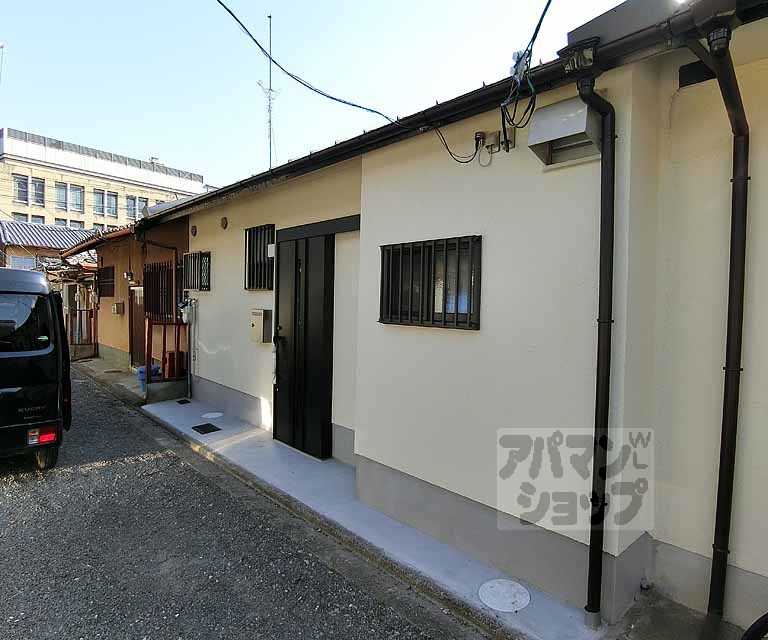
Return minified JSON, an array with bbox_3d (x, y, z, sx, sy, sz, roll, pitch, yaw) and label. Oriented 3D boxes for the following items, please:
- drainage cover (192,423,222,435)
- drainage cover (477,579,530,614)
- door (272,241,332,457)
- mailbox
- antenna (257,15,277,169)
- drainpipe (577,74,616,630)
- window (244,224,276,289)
[{"bbox_3d":[-2.070,1.274,5.129,0.215,0.020,0.335,-1,3,-45],"label":"drainage cover"},{"bbox_3d":[0.629,1.435,2.291,0.265,0.020,0.265,1,2,0],"label":"drainage cover"},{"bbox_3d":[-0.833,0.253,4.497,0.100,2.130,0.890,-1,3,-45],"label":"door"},{"bbox_3d":[-1.435,0.063,5.128,0.120,0.375,0.300,-1,3,-45],"label":"mailbox"},{"bbox_3d":[-2.679,-5.291,10.300,0.450,3.750,0.900,2,2,14],"label":"antenna"},{"bbox_3d":[0.878,0.232,1.876,0.068,2.398,0.373,3,4,44],"label":"drainpipe"},{"bbox_3d":[-1.460,-0.714,5.138,0.110,0.740,0.500,-1,3,-45],"label":"window"}]

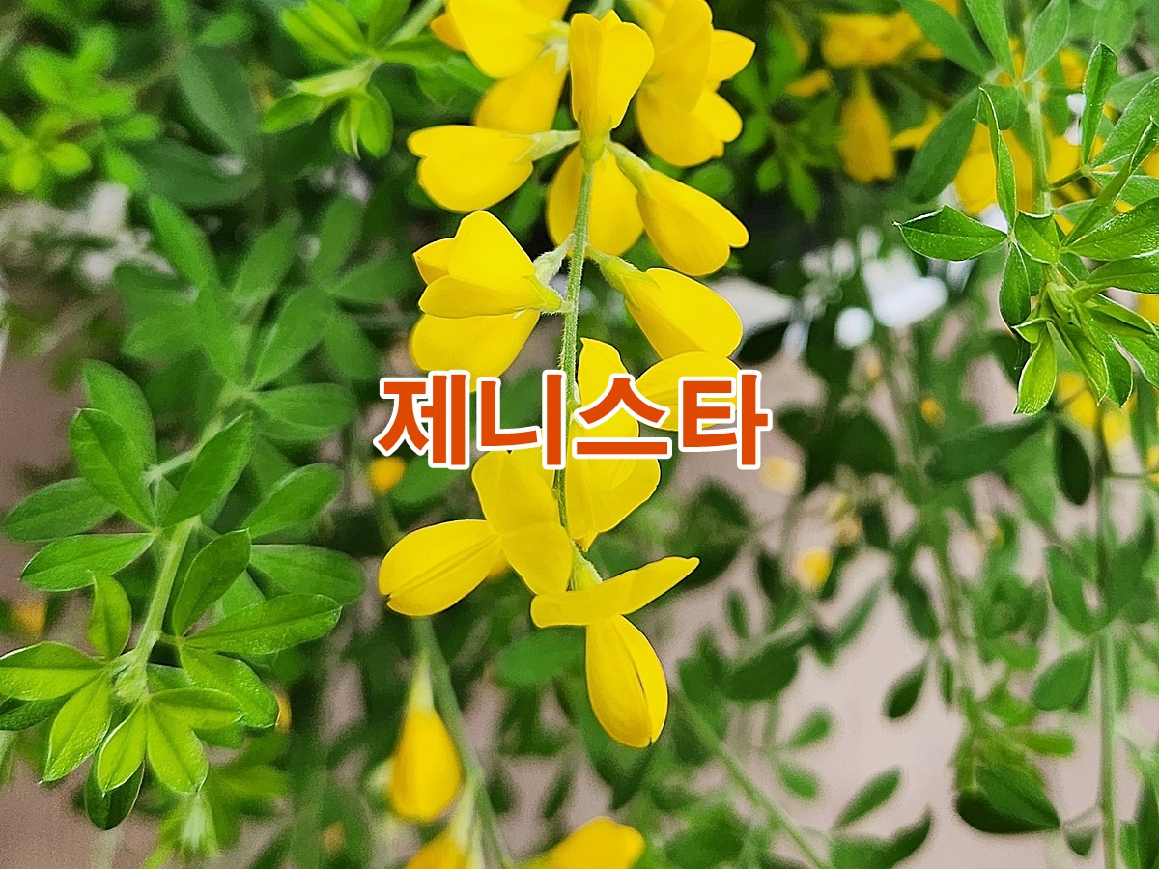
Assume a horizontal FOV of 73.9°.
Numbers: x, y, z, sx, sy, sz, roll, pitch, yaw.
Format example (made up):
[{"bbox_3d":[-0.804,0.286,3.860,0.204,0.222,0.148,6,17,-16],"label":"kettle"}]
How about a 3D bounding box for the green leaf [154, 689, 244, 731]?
[{"bbox_3d":[-0.059,0.042,0.118,0.017,0.002,0.006,5,57,17],"label":"green leaf"}]

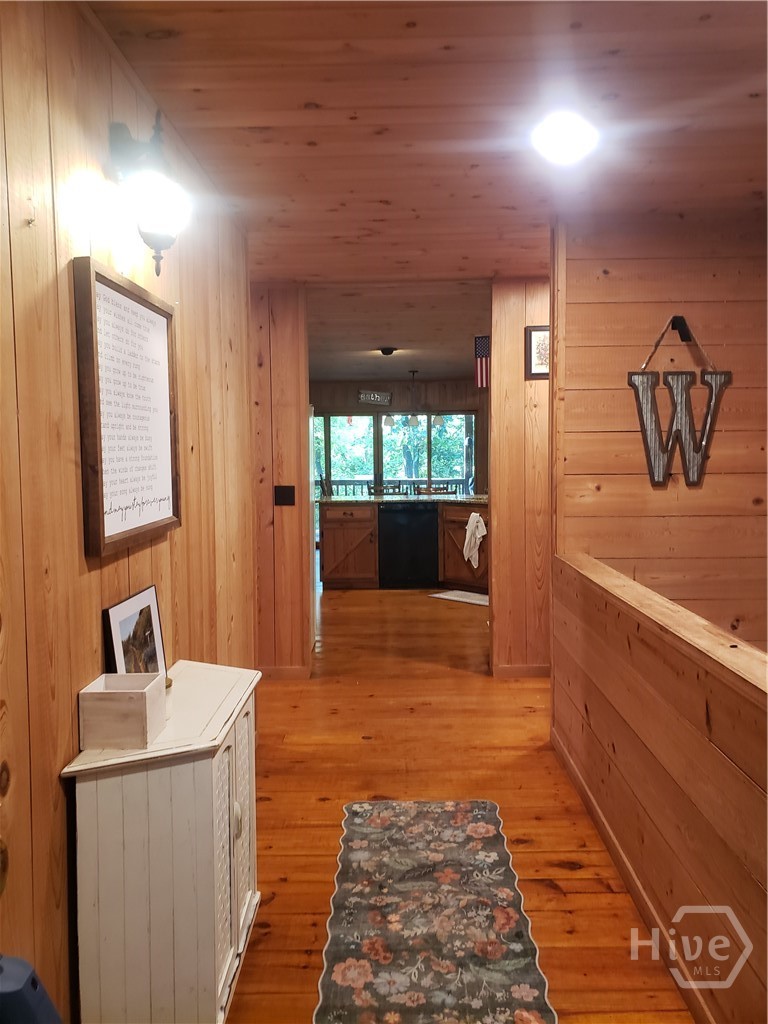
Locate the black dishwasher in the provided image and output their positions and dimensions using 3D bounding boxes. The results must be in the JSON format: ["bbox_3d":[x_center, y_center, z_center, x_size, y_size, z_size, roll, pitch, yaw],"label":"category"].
[{"bbox_3d":[0.257,0.338,8.075,0.605,0.870,0.600,-1,4,1],"label":"black dishwasher"}]

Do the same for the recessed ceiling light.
[{"bbox_3d":[0.584,-1.209,2.489,0.200,0.050,0.200,-1,4,1],"label":"recessed ceiling light"}]

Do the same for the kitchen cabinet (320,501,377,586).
[{"bbox_3d":[-0.342,0.344,8.089,0.585,0.870,0.600,-1,4,1],"label":"kitchen cabinet"}]

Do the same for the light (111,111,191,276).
[{"bbox_3d":[-0.577,-0.809,1.958,0.190,0.410,0.160,-1,4,1],"label":"light"}]

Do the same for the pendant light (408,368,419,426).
[{"bbox_3d":[0.365,-1.416,9.514,0.130,0.710,0.130,-1,4,1],"label":"pendant light"}]

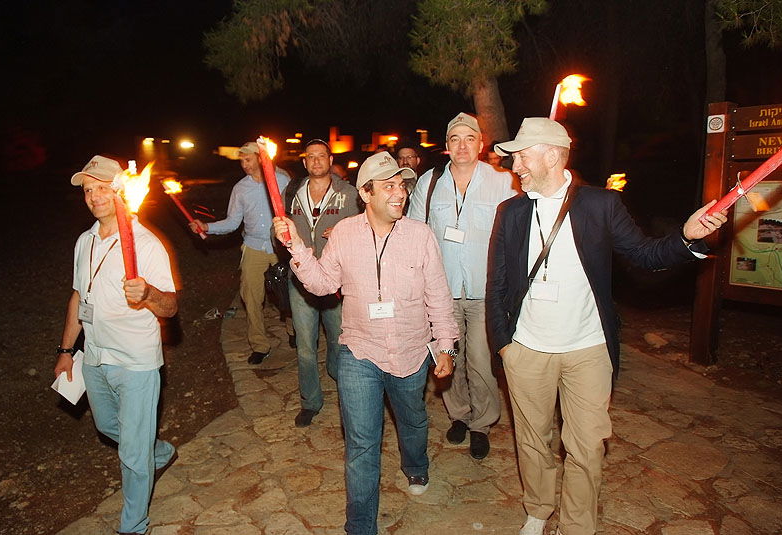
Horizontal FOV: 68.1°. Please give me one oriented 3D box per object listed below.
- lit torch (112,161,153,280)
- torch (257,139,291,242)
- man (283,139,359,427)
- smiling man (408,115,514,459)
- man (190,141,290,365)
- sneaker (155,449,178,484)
[{"bbox_3d":[-1.028,-0.136,2.240,0.060,0.480,0.060,-4,16,0],"label":"lit torch"},{"bbox_3d":[-0.457,-0.290,2.270,0.060,0.470,0.060,-14,24,2],"label":"torch"},{"bbox_3d":[-0.428,0.100,3.610,0.550,1.770,0.480,0,8,-2],"label":"man"},{"bbox_3d":[0.380,0.108,3.040,0.580,1.800,0.420,1,8,6],"label":"smiling man"},{"bbox_3d":[-1.120,-0.106,4.530,0.820,1.750,0.520,2,8,13],"label":"man"},{"bbox_3d":[-1.215,1.040,2.960,0.105,0.120,0.285,9,53,47],"label":"sneaker"}]

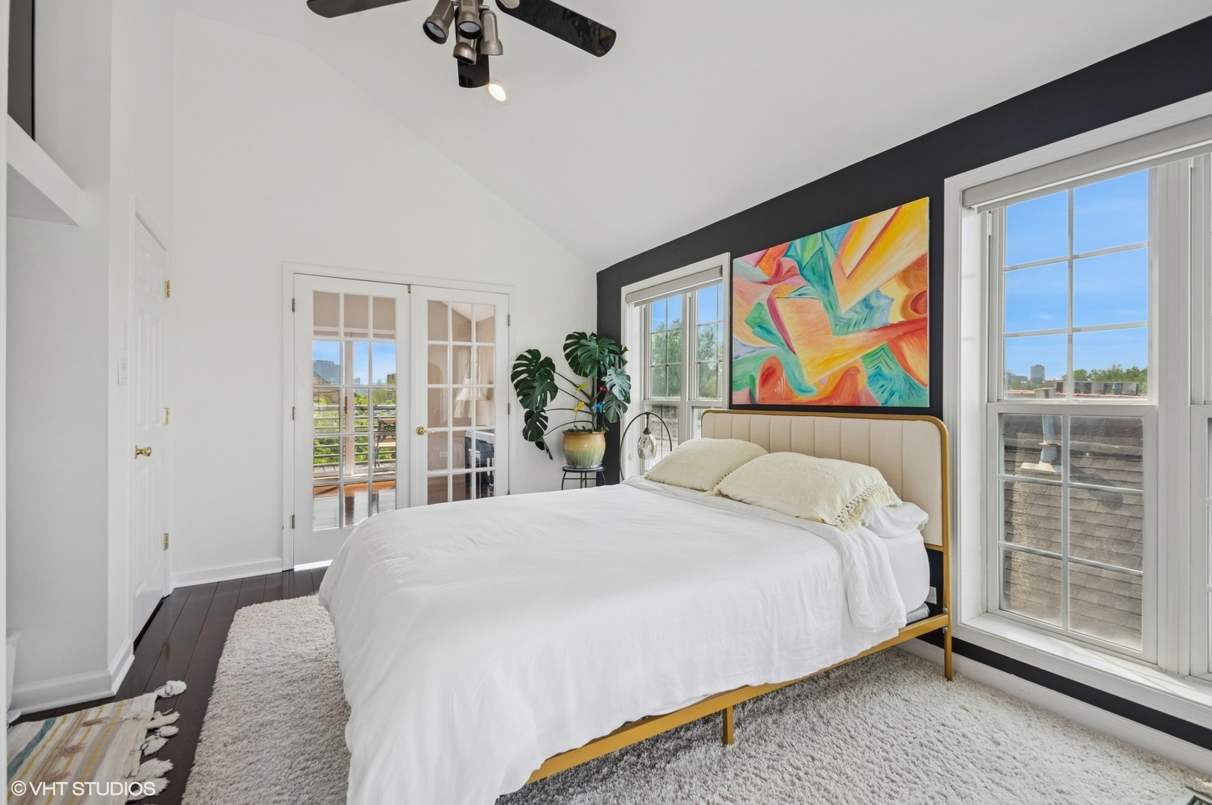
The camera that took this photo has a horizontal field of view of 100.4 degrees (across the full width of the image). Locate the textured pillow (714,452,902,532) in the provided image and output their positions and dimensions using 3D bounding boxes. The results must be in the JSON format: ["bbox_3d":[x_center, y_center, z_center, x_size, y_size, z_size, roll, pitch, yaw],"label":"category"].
[{"bbox_3d":[0.914,0.365,2.321,0.460,0.240,0.800,0,1,-28],"label":"textured pillow"}]

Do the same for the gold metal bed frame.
[{"bbox_3d":[0.109,0.596,2.233,2.130,1.070,1.570,0,1,-28],"label":"gold metal bed frame"}]

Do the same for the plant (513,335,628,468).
[{"bbox_3d":[-0.281,-0.027,4.050,0.950,1.090,0.750,0,0,-6],"label":"plant"}]

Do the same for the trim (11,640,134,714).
[{"bbox_3d":[-2.163,1.106,2.046,0.360,0.094,0.380,0,1,-32],"label":"trim"}]

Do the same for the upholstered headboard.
[{"bbox_3d":[1.023,0.327,2.727,0.060,0.560,1.560,0,1,-28],"label":"upholstered headboard"}]

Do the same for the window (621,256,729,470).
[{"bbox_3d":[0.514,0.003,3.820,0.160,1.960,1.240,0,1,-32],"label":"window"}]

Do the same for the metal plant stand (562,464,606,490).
[{"bbox_3d":[-0.178,0.840,4.133,0.360,0.590,0.360,0,1,-32],"label":"metal plant stand"}]

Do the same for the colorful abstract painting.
[{"bbox_3d":[1.114,-0.441,2.706,0.035,0.920,1.160,0,1,-32],"label":"colorful abstract painting"}]

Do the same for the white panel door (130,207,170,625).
[{"bbox_3d":[-2.388,0.128,2.639,0.050,2.030,0.750,0,1,-32],"label":"white panel door"}]

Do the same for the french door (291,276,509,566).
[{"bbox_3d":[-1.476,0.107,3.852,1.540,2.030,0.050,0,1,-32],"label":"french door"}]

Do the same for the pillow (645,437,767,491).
[{"bbox_3d":[0.594,0.345,2.910,0.450,0.240,0.760,0,1,-28],"label":"pillow"}]

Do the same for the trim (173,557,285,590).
[{"bbox_3d":[-2.431,1.097,3.256,0.560,0.092,0.020,0,1,-32],"label":"trim"}]

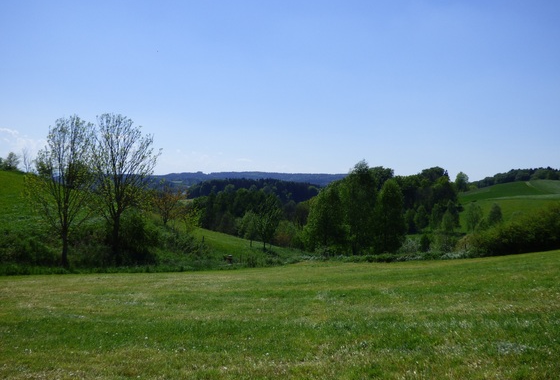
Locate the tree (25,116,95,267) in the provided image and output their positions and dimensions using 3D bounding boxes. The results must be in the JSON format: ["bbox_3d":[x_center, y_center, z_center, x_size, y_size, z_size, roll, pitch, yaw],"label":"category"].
[{"bbox_3d":[-12.873,0.088,34.000,4.000,8.670,4.000,0,1,0],"label":"tree"}]

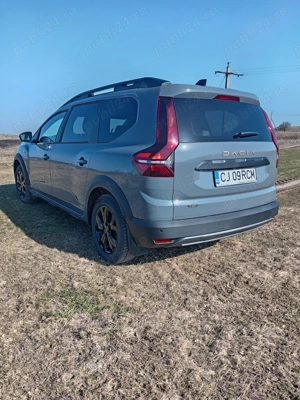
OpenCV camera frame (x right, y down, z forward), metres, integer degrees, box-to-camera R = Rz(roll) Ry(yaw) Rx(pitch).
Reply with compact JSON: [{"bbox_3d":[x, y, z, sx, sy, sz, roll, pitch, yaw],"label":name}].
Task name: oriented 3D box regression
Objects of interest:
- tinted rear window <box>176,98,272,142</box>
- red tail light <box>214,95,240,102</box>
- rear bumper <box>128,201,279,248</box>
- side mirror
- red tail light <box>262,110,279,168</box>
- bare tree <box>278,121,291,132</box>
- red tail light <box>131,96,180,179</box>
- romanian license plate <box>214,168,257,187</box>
[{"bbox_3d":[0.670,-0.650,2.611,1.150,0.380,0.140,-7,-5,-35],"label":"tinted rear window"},{"bbox_3d":[0.653,-0.848,2.600,0.280,0.042,0.045,-7,15,-35],"label":"red tail light"},{"bbox_3d":[0.634,0.171,2.811,1.710,0.280,0.400,-7,15,-35],"label":"rear bumper"},{"bbox_3d":[-1.716,-0.878,4.344,0.190,0.145,0.130,-7,15,-35],"label":"side mirror"},{"bbox_3d":[1.188,-0.608,3.089,0.310,0.600,0.290,-7,15,-35],"label":"red tail light"},{"bbox_3d":[40.630,-22.110,94.260,3.900,3.400,3.800,1,12,0],"label":"bare tree"},{"bbox_3d":[0.070,-0.463,2.293,0.310,0.600,0.290,-7,15,-35],"label":"red tail light"},{"bbox_3d":[0.730,-0.188,2.611,0.520,0.118,0.025,-7,6,-35],"label":"romanian license plate"}]

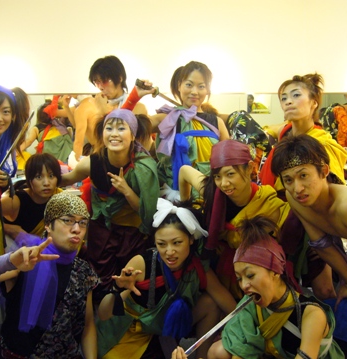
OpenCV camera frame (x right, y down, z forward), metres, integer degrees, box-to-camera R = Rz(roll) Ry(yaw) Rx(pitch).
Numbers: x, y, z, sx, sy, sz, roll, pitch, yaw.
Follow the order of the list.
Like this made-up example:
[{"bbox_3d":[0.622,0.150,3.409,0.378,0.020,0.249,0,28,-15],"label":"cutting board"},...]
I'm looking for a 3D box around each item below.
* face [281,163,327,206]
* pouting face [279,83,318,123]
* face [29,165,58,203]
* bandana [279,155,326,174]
[{"bbox_3d":[0.497,0.019,1.850,0.155,0.190,0.150,-18,3,32],"label":"face"},{"bbox_3d":[0.573,-0.353,2.220,0.150,0.190,0.150,-8,-14,35],"label":"pouting face"},{"bbox_3d":[-0.612,0.019,2.280,0.145,0.190,0.140,0,6,-13],"label":"face"},{"bbox_3d":[0.494,-0.058,1.870,0.170,0.070,0.150,-16,3,32],"label":"bandana"}]

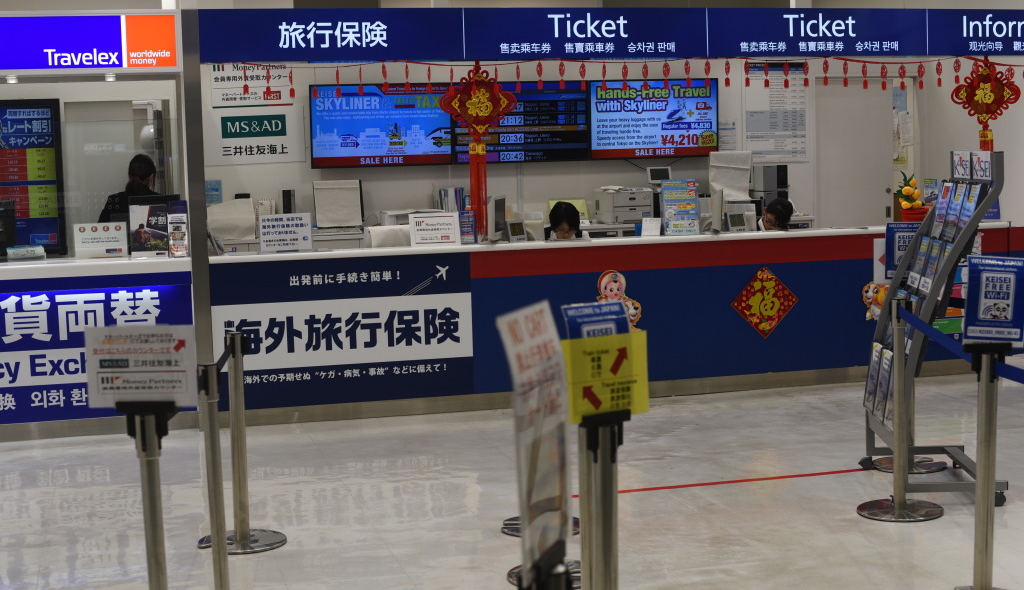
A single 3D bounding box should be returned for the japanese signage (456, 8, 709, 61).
[{"bbox_3d":[0.437,-1.531,8.338,1.488,0.290,0.080,-3,6,-14],"label":"japanese signage"}]

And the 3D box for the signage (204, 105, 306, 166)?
[{"bbox_3d":[-1.813,-1.122,10.019,0.716,0.403,0.025,-3,6,-14],"label":"signage"}]

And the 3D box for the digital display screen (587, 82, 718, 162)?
[{"bbox_3d":[1.068,-1.324,10.729,1.031,0.596,0.080,-3,6,-14],"label":"digital display screen"}]

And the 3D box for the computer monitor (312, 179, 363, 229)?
[{"bbox_3d":[-1.244,-0.652,10.174,0.350,0.360,0.100,-3,-7,-14],"label":"computer monitor"}]

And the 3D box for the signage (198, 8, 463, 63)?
[{"bbox_3d":[-1.058,-1.524,8.382,1.554,0.310,0.150,-3,6,-14],"label":"signage"}]

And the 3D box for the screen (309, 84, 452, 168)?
[{"bbox_3d":[-0.991,-1.278,10.762,1.085,0.615,0.090,-3,6,-14],"label":"screen"}]

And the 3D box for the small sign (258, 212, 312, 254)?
[{"bbox_3d":[-1.363,-0.377,8.576,0.303,0.220,0.070,-3,6,-17],"label":"small sign"}]

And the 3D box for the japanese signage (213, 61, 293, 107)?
[{"bbox_3d":[-1.819,-1.502,9.982,0.567,0.360,0.025,-3,6,-14],"label":"japanese signage"}]

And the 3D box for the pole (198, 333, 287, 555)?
[{"bbox_3d":[-1.116,0.585,5.826,0.360,0.885,0.360,-3,6,-14],"label":"pole"}]

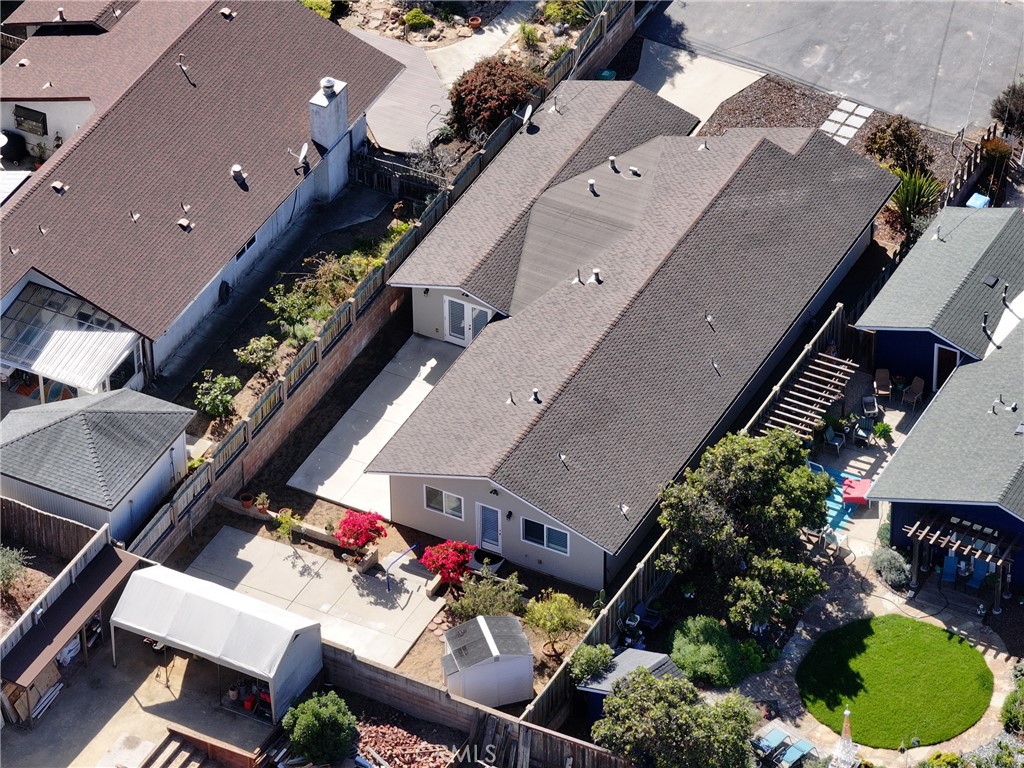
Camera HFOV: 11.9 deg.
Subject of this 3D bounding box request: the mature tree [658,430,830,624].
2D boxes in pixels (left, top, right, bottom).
[{"bbox_3d":[7.900,4.873,165.609,5.900,6.000,5.300,-1,39,0],"label":"mature tree"}]

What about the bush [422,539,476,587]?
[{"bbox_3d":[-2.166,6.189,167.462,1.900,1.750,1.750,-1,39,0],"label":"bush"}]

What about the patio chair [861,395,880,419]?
[{"bbox_3d":[12.465,0.841,170.735,0.570,0.700,0.550,-7,39,-7],"label":"patio chair"}]

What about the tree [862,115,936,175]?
[{"bbox_3d":[15.567,-9.653,196.011,2.900,2.400,2.700,0,39,0],"label":"tree"}]

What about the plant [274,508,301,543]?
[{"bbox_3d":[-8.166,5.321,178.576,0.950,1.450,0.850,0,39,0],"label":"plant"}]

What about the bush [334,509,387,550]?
[{"bbox_3d":[-5.498,5.468,177.671,1.850,1.750,1.600,0,39,0],"label":"bush"}]

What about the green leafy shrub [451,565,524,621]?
[{"bbox_3d":[-0.837,7.261,167.783,2.650,1.700,2.200,-1,39,0],"label":"green leafy shrub"}]

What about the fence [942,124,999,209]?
[{"bbox_3d":[17.291,-8.019,185.924,0.150,1.150,5.200,18,42,22],"label":"fence"}]

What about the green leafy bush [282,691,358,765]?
[{"bbox_3d":[-6.395,11.471,163.981,2.500,2.450,2.500,-1,39,0],"label":"green leafy bush"}]

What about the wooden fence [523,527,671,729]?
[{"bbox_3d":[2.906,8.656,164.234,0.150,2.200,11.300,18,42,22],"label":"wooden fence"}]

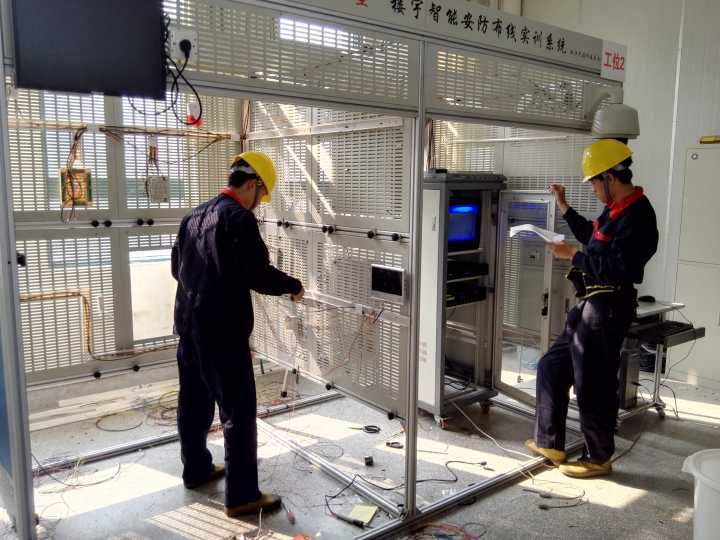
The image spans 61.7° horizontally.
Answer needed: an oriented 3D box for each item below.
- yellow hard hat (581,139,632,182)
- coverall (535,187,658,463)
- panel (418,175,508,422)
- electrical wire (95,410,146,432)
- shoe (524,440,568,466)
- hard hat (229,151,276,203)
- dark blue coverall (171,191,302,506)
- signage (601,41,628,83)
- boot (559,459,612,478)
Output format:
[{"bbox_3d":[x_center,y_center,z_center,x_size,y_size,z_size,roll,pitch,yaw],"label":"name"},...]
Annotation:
[{"bbox_3d":[1.279,-0.570,3.142,0.290,0.160,0.225,-29,12,-5],"label":"yellow hard hat"},{"bbox_3d":[1.294,0.308,3.317,0.600,1.480,0.530,-2,8,-20],"label":"coverall"},{"bbox_3d":[0.573,0.177,4.198,0.557,1.625,0.590,-5,10,-37],"label":"panel"},{"bbox_3d":[-1.588,0.993,3.998,0.340,0.020,0.370,1,8,0],"label":"electrical wire"},{"bbox_3d":[1.052,1.038,3.420,0.280,0.115,0.105,22,17,25],"label":"shoe"},{"bbox_3d":[-0.521,-0.459,2.963,0.285,0.160,0.225,45,-17,-29],"label":"hard hat"},{"bbox_3d":[-0.602,0.359,3.016,0.630,1.460,0.550,-5,10,-37],"label":"dark blue coverall"},{"bbox_3d":[1.476,-1.213,3.512,0.258,0.208,0.020,-5,10,-37],"label":"signage"},{"bbox_3d":[1.249,1.065,3.316,0.290,0.115,0.105,0,8,-5],"label":"boot"}]

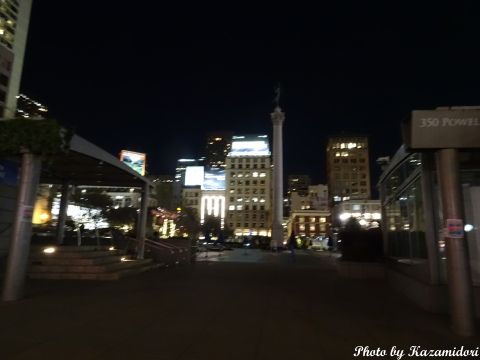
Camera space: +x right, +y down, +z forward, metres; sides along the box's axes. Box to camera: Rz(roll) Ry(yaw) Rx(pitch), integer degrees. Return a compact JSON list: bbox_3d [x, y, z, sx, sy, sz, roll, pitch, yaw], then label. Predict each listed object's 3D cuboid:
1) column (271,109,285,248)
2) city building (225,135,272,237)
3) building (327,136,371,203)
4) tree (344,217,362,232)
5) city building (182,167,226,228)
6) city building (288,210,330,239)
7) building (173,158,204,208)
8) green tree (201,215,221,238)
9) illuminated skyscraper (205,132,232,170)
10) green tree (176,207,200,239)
[{"bbox_3d":[6.966,-0.656,60.829,2.569,26.507,2.500,0,-10,7],"label":"column"},{"bbox_3d":[4.878,4.937,156.883,20.832,47.445,22.000,0,-10,7],"label":"city building"},{"bbox_3d":[56.274,6.518,173.571,18.485,54.747,19.000,0,-10,7],"label":"building"},{"bbox_3d":[20.486,9.711,60.994,2.931,5.816,3.400,0,-10,7],"label":"tree"},{"bbox_3d":[-14.638,12.263,158.936,20.007,33.142,24.000,0,-10,7],"label":"city building"},{"bbox_3d":[30.555,21.323,150.049,16.952,13.572,20.000,0,-10,7],"label":"city building"},{"bbox_3d":[-43.317,19.270,307.140,28.323,75.463,28.000,0,-10,7],"label":"building"},{"bbox_3d":[-8.273,14.869,100.552,5.949,8.464,6.000,0,-10,7],"label":"green tree"},{"bbox_3d":[-26.934,11.646,438.273,32.640,142.790,36.000,0,-10,7],"label":"illuminated skyscraper"},{"bbox_3d":[-10.844,10.649,76.248,5.176,8.588,6.400,0,-10,7],"label":"green tree"}]

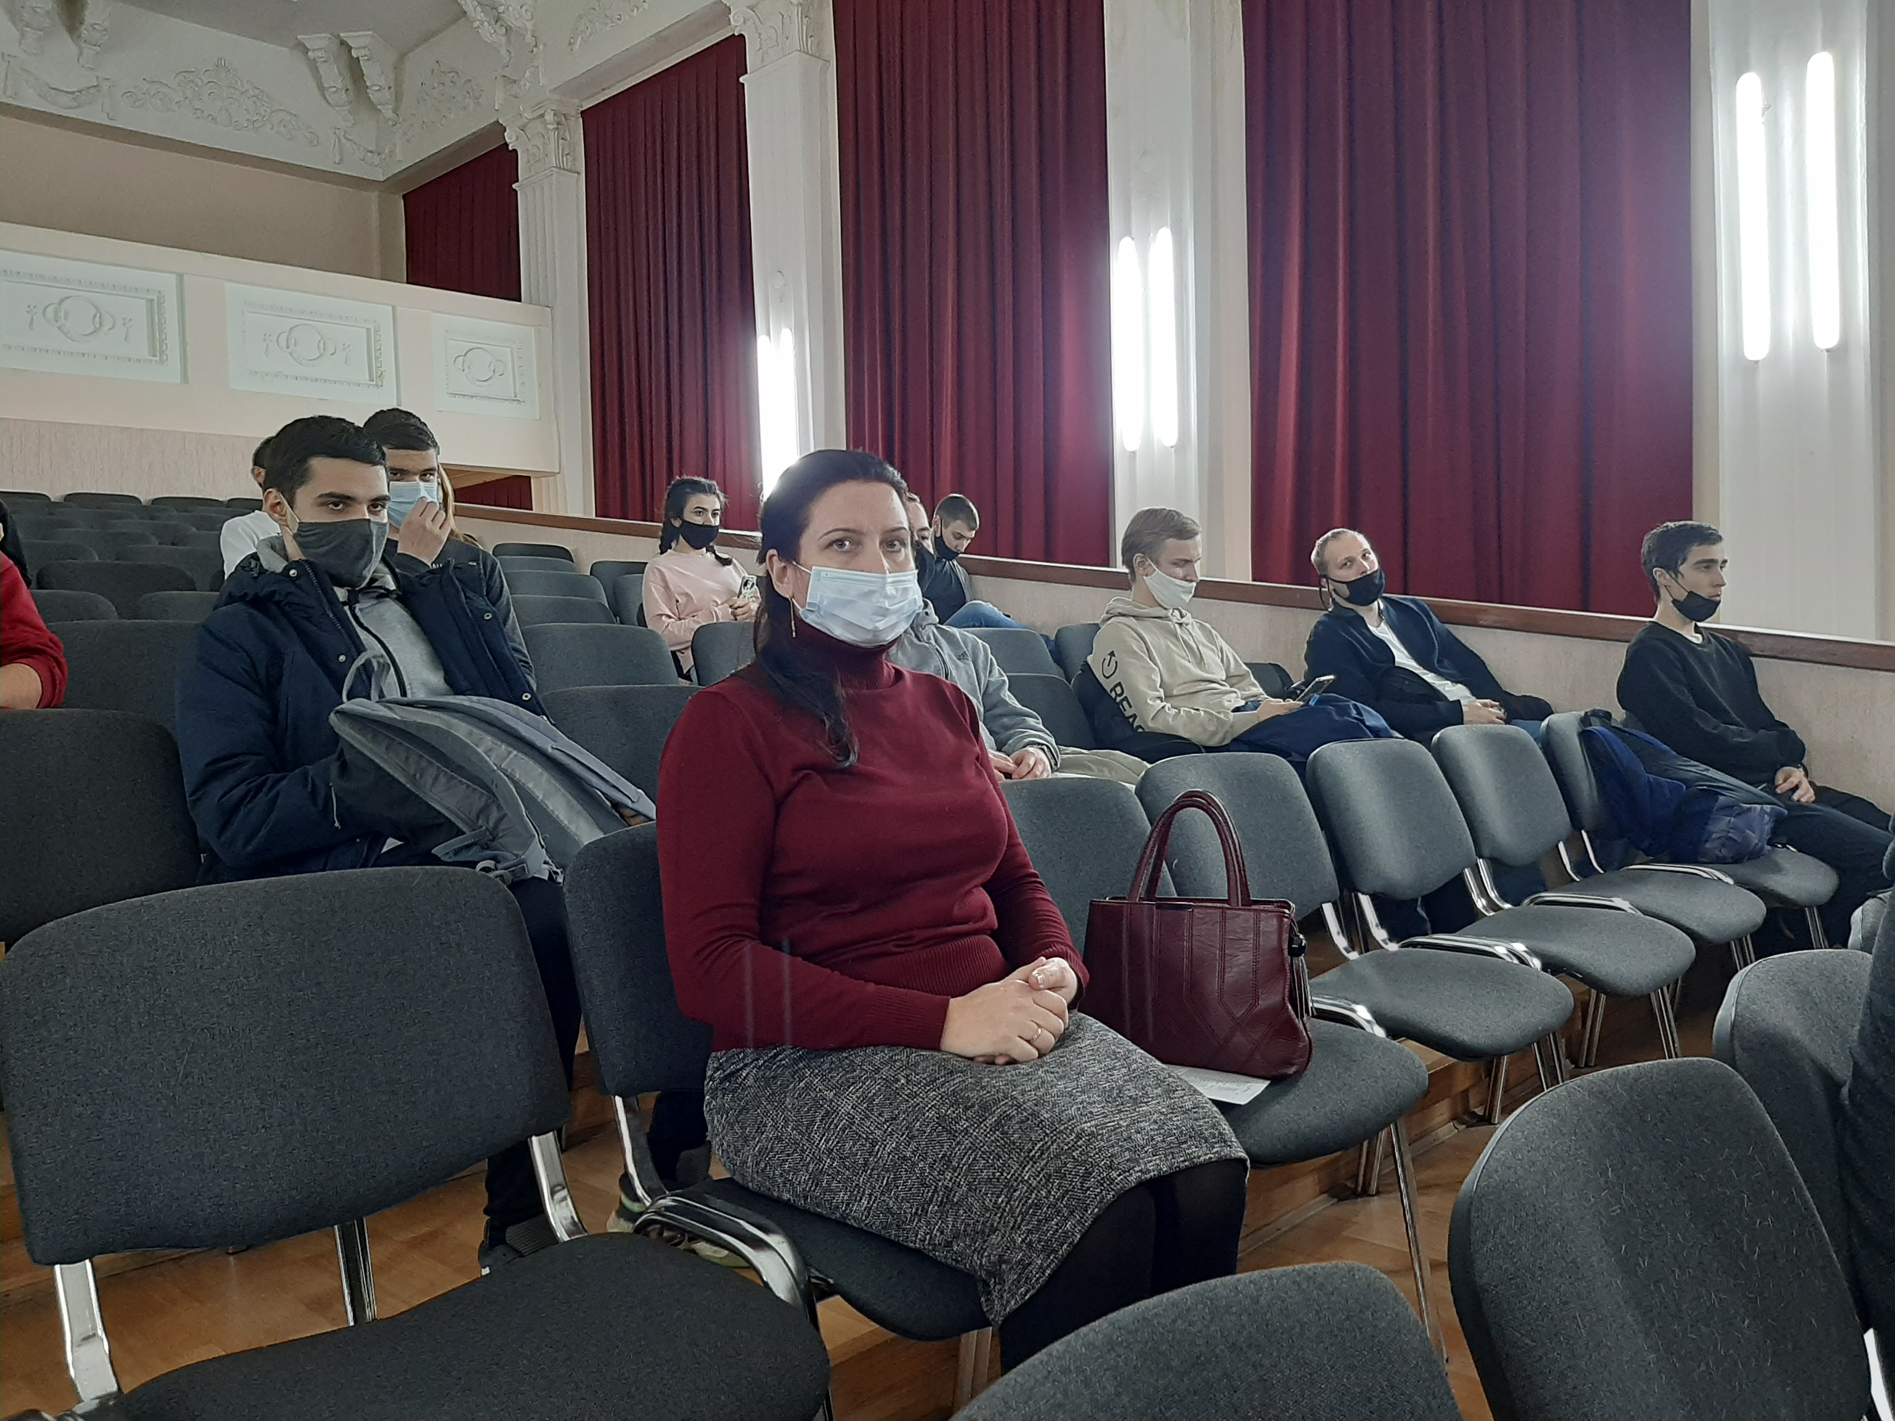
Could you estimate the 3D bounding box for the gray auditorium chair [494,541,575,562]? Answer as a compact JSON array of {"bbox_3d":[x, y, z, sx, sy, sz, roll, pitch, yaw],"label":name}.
[{"bbox_3d":[-2.079,-0.493,7.854,0.580,0.820,0.540,1,4,44],"label":"gray auditorium chair"}]

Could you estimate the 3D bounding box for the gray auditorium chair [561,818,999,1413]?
[{"bbox_3d":[-0.072,0.539,1.654,0.561,0.820,0.535,1,3,44],"label":"gray auditorium chair"}]

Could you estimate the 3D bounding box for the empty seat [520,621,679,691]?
[{"bbox_3d":[-0.759,0.177,3.827,0.580,0.820,0.540,1,4,44],"label":"empty seat"}]

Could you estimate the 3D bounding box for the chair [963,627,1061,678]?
[{"bbox_3d":[0.351,0.095,4.920,0.600,0.820,0.530,0,3,44],"label":"chair"}]

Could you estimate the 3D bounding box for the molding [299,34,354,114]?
[{"bbox_3d":[-5.971,-6.092,14.300,0.320,0.570,0.700,-1,2,0],"label":"molding"}]

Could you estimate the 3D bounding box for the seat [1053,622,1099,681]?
[{"bbox_3d":[0.720,0.068,5.303,0.600,0.820,0.530,0,3,44],"label":"seat"}]

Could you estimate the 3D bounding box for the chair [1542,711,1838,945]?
[{"bbox_3d":[1.780,0.406,3.565,0.600,0.820,0.530,0,3,44],"label":"chair"}]

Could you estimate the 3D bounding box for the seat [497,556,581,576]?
[{"bbox_3d":[-1.795,-0.342,6.957,0.600,0.820,0.530,0,3,44],"label":"seat"}]

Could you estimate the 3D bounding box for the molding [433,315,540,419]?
[{"bbox_3d":[-3.836,-2.865,12.366,0.060,0.787,0.948,1,4,44],"label":"molding"}]

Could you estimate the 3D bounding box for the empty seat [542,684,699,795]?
[{"bbox_3d":[-0.436,0.357,2.785,0.580,0.820,0.540,1,4,44],"label":"empty seat"}]

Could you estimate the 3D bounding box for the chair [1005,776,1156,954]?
[{"bbox_3d":[0.299,0.514,2.039,0.561,0.820,0.535,1,3,44],"label":"chair"}]

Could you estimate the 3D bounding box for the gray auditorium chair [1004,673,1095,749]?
[{"bbox_3d":[0.345,0.311,3.531,0.580,0.820,0.540,1,4,44],"label":"gray auditorium chair"}]

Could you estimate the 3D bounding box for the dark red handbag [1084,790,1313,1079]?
[{"bbox_3d":[0.344,0.283,2.033,0.290,0.365,0.140,-1,3,20],"label":"dark red handbag"}]

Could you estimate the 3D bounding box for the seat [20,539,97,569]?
[{"bbox_3d":[-3.284,-0.225,5.407,0.561,0.820,0.535,1,3,44],"label":"seat"}]

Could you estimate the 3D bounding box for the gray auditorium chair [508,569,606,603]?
[{"bbox_3d":[-1.429,-0.160,5.917,0.561,0.820,0.535,1,3,44],"label":"gray auditorium chair"}]

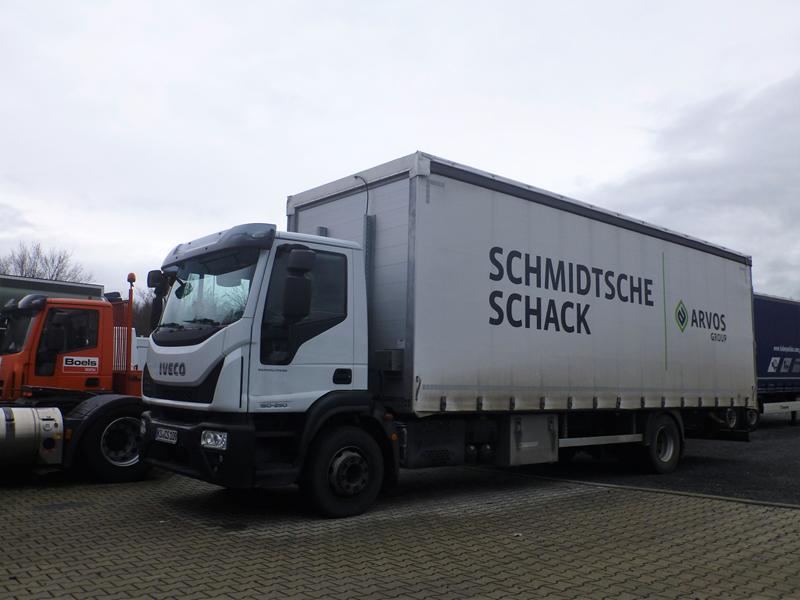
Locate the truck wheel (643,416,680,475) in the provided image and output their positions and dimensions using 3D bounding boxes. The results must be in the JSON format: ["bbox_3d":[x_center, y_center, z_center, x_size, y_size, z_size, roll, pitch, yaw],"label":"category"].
[{"bbox_3d":[3.987,2.209,10.724,0.875,0.875,0.310,7,-9,-41],"label":"truck wheel"}]

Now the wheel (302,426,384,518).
[{"bbox_3d":[-0.578,1.651,6.752,0.875,0.875,0.290,7,-9,-41],"label":"wheel"}]

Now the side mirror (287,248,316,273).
[{"bbox_3d":[-0.885,-0.356,6.227,0.210,0.215,0.125,-4,-8,36],"label":"side mirror"}]

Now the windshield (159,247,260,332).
[{"bbox_3d":[-2.123,-0.024,6.912,0.270,0.830,2.030,21,-18,-38],"label":"windshield"}]

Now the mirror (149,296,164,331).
[{"bbox_3d":[-2.835,0.159,8.172,0.160,0.420,0.240,7,-9,-41],"label":"mirror"}]

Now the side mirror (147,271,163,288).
[{"bbox_3d":[-2.885,-0.242,8.196,0.140,0.200,0.210,7,-9,-41],"label":"side mirror"}]

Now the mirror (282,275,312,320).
[{"bbox_3d":[-0.901,-0.013,6.098,0.160,0.420,0.240,7,-9,-41],"label":"mirror"}]

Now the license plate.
[{"bbox_3d":[-2.244,1.313,6.670,0.020,0.110,0.520,7,-9,-41],"label":"license plate"}]

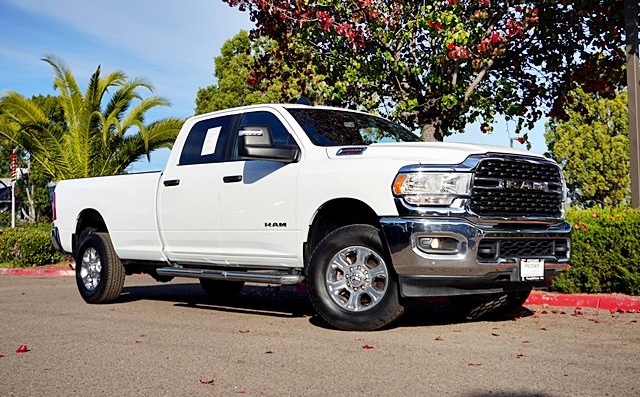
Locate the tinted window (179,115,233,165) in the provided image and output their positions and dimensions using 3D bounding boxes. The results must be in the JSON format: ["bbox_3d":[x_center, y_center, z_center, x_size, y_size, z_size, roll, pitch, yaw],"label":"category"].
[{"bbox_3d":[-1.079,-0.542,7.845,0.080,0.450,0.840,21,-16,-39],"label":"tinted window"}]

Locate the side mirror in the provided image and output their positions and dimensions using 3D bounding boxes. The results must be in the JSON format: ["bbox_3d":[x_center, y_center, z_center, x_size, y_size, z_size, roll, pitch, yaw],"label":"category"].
[{"bbox_3d":[-0.432,-0.419,6.712,0.420,0.310,0.280,1,-4,-41],"label":"side mirror"}]

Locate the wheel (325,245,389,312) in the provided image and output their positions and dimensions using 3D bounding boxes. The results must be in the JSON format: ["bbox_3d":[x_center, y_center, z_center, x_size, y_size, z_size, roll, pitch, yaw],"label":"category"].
[{"bbox_3d":[0.304,0.610,6.263,0.495,0.495,0.180,-2,-3,19],"label":"wheel"}]

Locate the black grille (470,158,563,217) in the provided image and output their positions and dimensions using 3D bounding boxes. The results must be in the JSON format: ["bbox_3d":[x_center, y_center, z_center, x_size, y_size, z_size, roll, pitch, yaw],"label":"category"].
[{"bbox_3d":[1.520,-0.073,6.208,1.170,0.460,0.140,1,-4,-41],"label":"black grille"}]

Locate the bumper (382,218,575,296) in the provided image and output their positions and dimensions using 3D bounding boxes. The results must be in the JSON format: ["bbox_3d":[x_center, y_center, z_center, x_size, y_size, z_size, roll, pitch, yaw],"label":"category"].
[{"bbox_3d":[1.391,0.432,6.341,2.040,0.570,0.630,1,-4,-41],"label":"bumper"}]

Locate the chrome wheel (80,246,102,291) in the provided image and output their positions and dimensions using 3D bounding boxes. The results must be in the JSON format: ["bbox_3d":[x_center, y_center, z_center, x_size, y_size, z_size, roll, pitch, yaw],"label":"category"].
[{"bbox_3d":[-2.579,0.820,9.511,0.180,0.495,0.495,1,-4,-41],"label":"chrome wheel"}]

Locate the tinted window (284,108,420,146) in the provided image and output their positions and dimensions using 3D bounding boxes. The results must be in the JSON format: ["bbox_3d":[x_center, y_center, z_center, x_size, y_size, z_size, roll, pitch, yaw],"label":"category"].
[{"bbox_3d":[0.420,-0.617,7.475,1.500,0.160,0.740,1,36,-41],"label":"tinted window"}]

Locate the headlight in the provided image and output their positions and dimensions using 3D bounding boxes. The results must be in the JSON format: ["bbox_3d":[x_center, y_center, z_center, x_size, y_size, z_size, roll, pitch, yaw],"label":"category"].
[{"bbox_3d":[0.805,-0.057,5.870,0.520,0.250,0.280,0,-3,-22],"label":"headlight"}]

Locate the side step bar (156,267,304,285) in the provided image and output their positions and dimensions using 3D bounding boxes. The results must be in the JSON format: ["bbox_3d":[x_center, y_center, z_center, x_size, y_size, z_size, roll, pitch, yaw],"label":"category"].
[{"bbox_3d":[-0.885,0.693,7.429,0.140,0.100,2.280,1,-4,-41],"label":"side step bar"}]

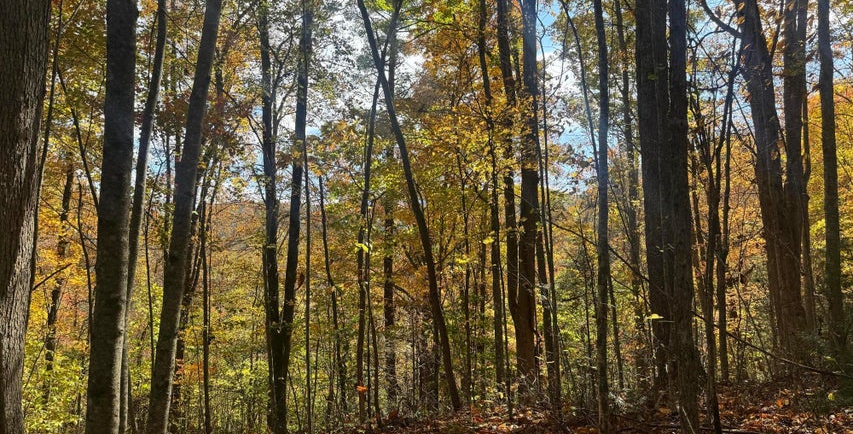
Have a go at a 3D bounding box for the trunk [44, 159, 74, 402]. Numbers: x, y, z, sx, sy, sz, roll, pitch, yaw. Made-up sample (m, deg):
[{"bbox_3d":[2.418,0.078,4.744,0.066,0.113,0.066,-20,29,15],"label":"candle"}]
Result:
[{"bbox_3d":[-7.763,1.321,12.500,0.250,5.160,0.250,6,-4,-31],"label":"trunk"}]

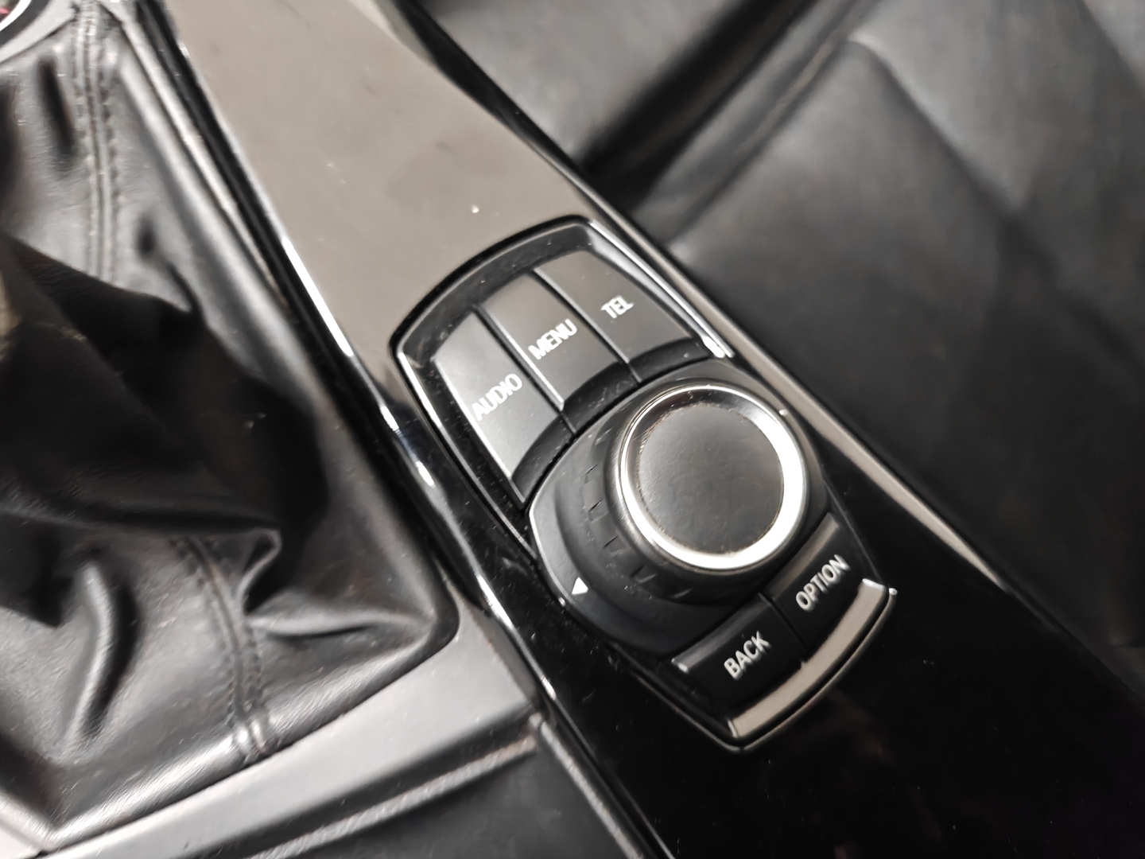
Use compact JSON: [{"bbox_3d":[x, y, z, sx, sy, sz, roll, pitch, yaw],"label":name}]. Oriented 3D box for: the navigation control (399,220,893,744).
[{"bbox_3d":[0.019,0.004,0.163,0.065,0.027,0.123,-38,82,-15],"label":"navigation control"}]

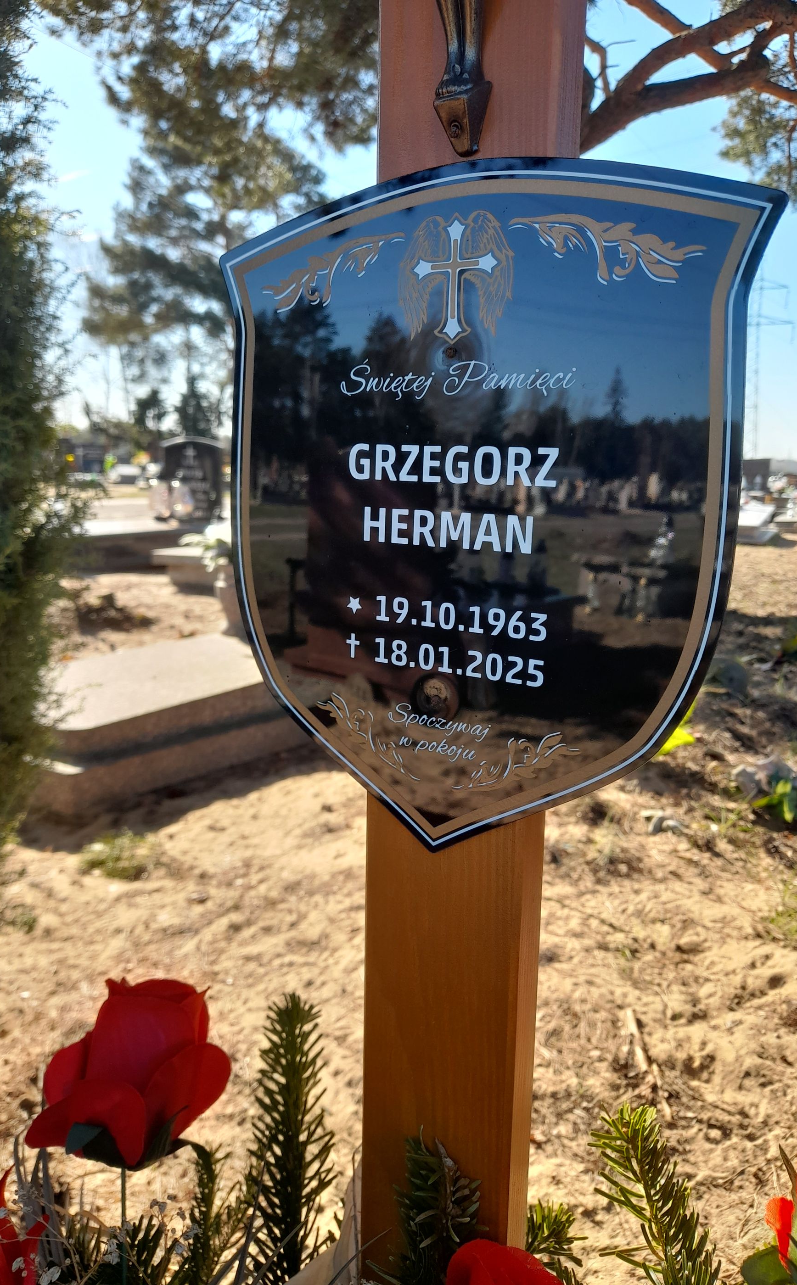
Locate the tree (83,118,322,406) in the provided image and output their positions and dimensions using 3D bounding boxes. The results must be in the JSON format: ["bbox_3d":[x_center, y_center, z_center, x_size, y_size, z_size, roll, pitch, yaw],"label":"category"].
[{"bbox_3d":[-4.538,-7.183,21.020,6.200,8.600,6.000,-1,11,0],"label":"tree"}]

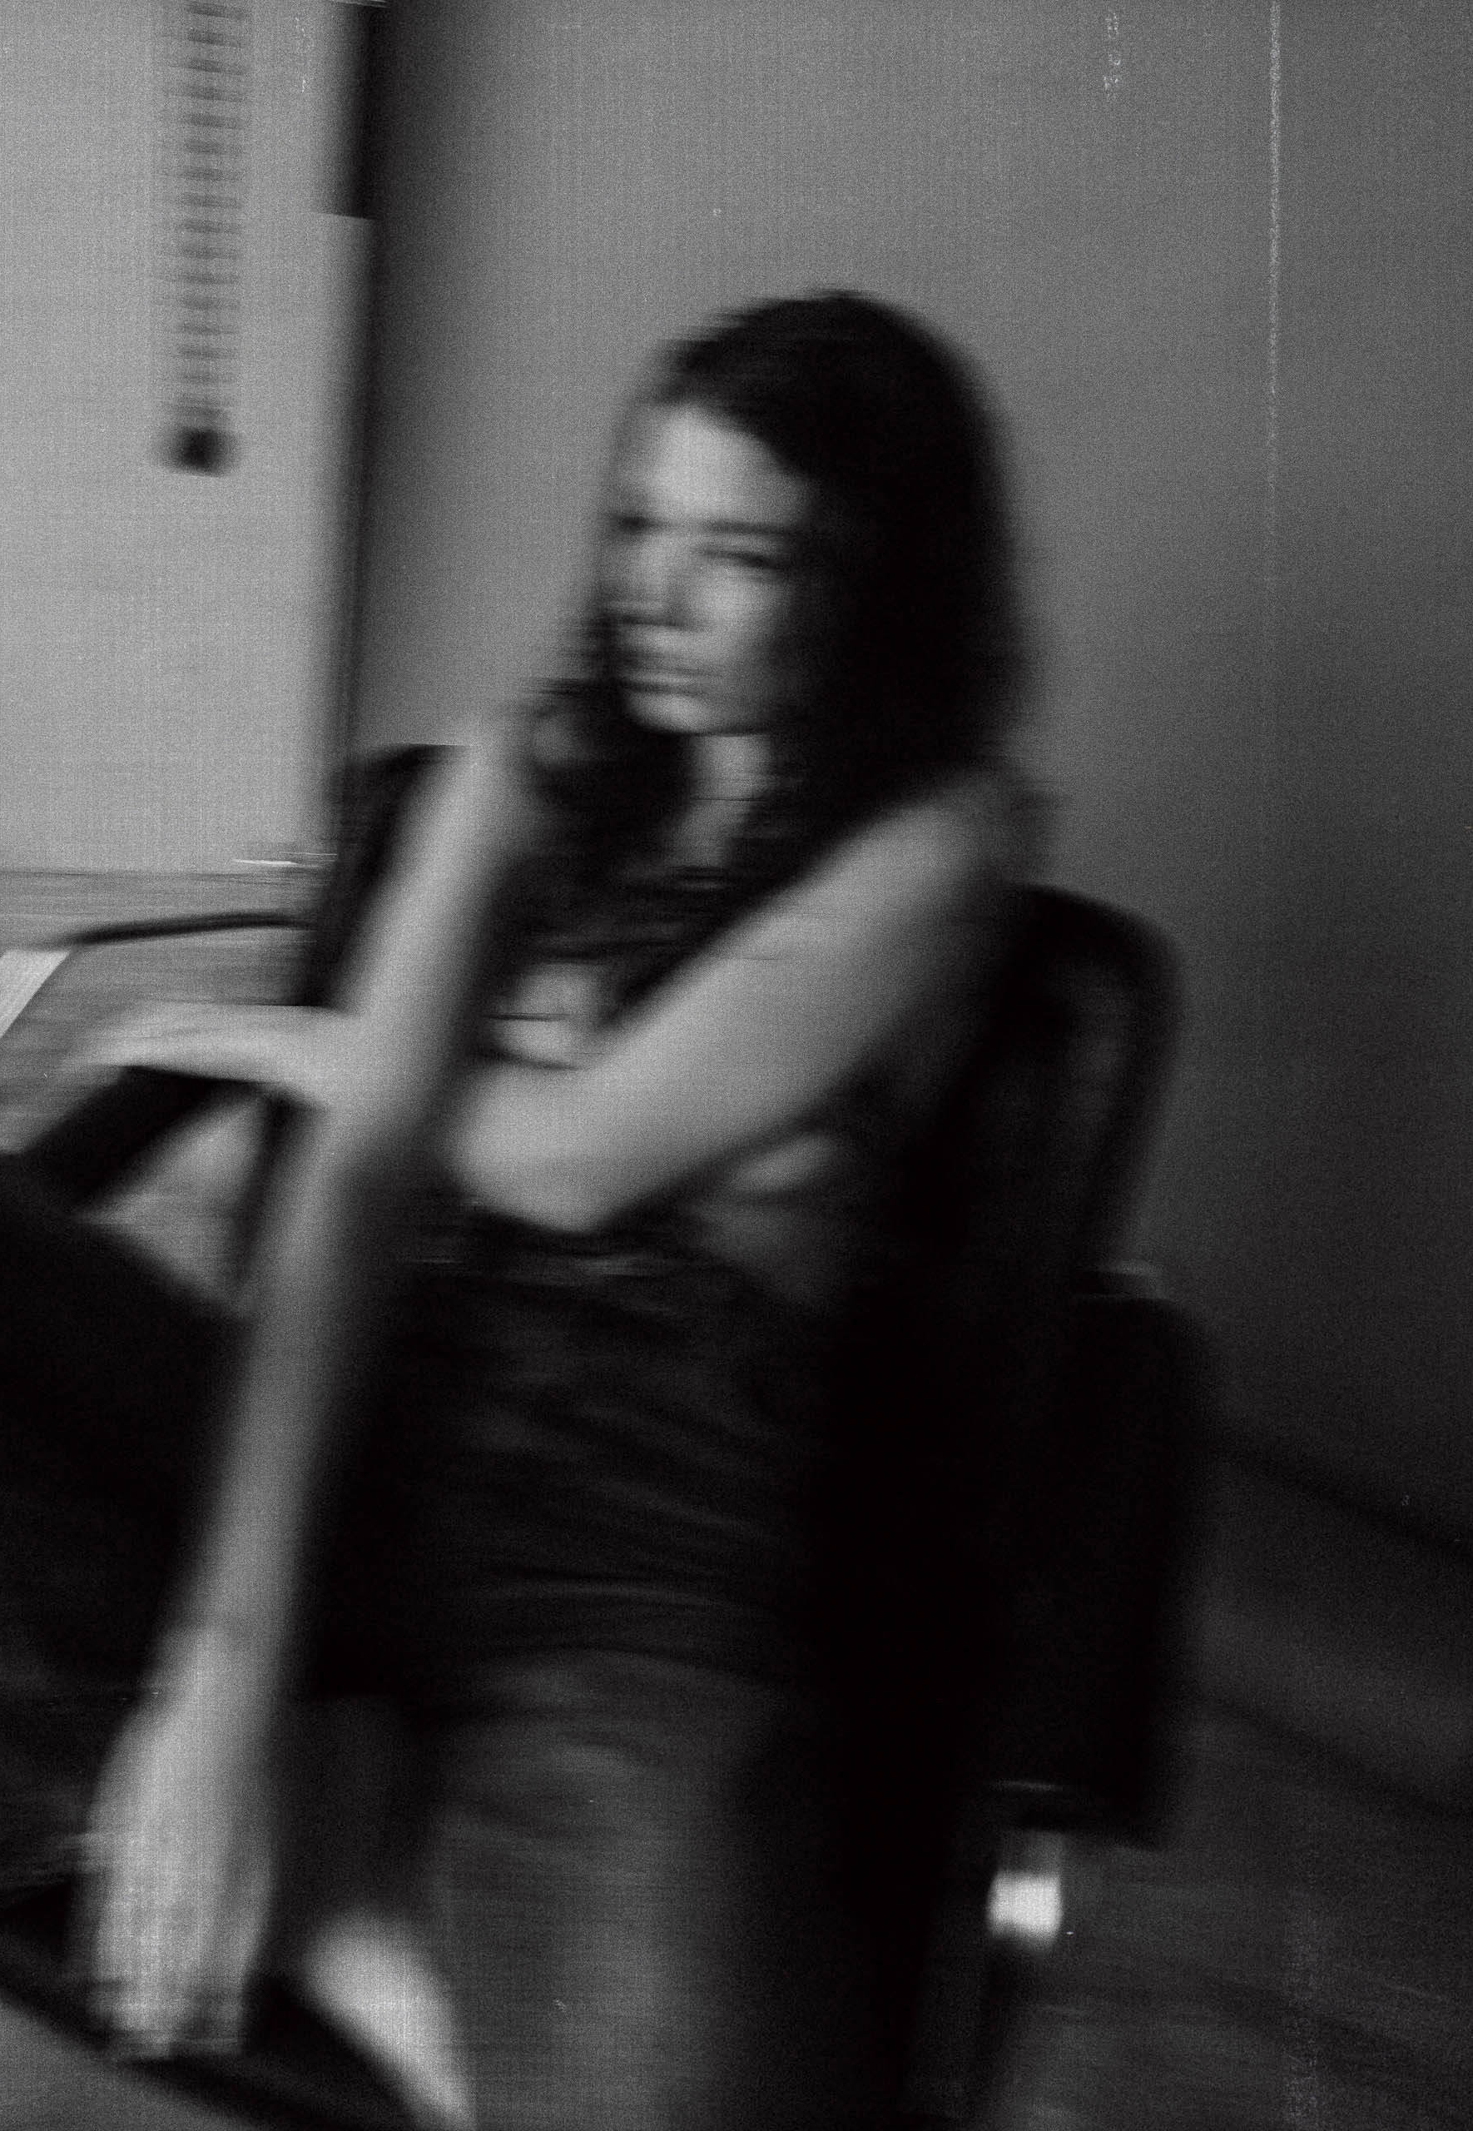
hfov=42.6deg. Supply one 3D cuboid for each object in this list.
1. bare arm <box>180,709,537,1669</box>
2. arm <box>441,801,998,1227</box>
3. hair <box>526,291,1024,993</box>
[{"bbox_3d":[-0.209,0.054,1.102,0.100,0.581,0.115,9,-20,14],"label":"bare arm"},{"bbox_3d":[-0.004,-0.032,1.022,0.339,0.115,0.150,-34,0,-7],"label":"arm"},{"bbox_3d":[0.028,-0.249,1.102,0.225,0.380,0.250,16,17,37],"label":"hair"}]

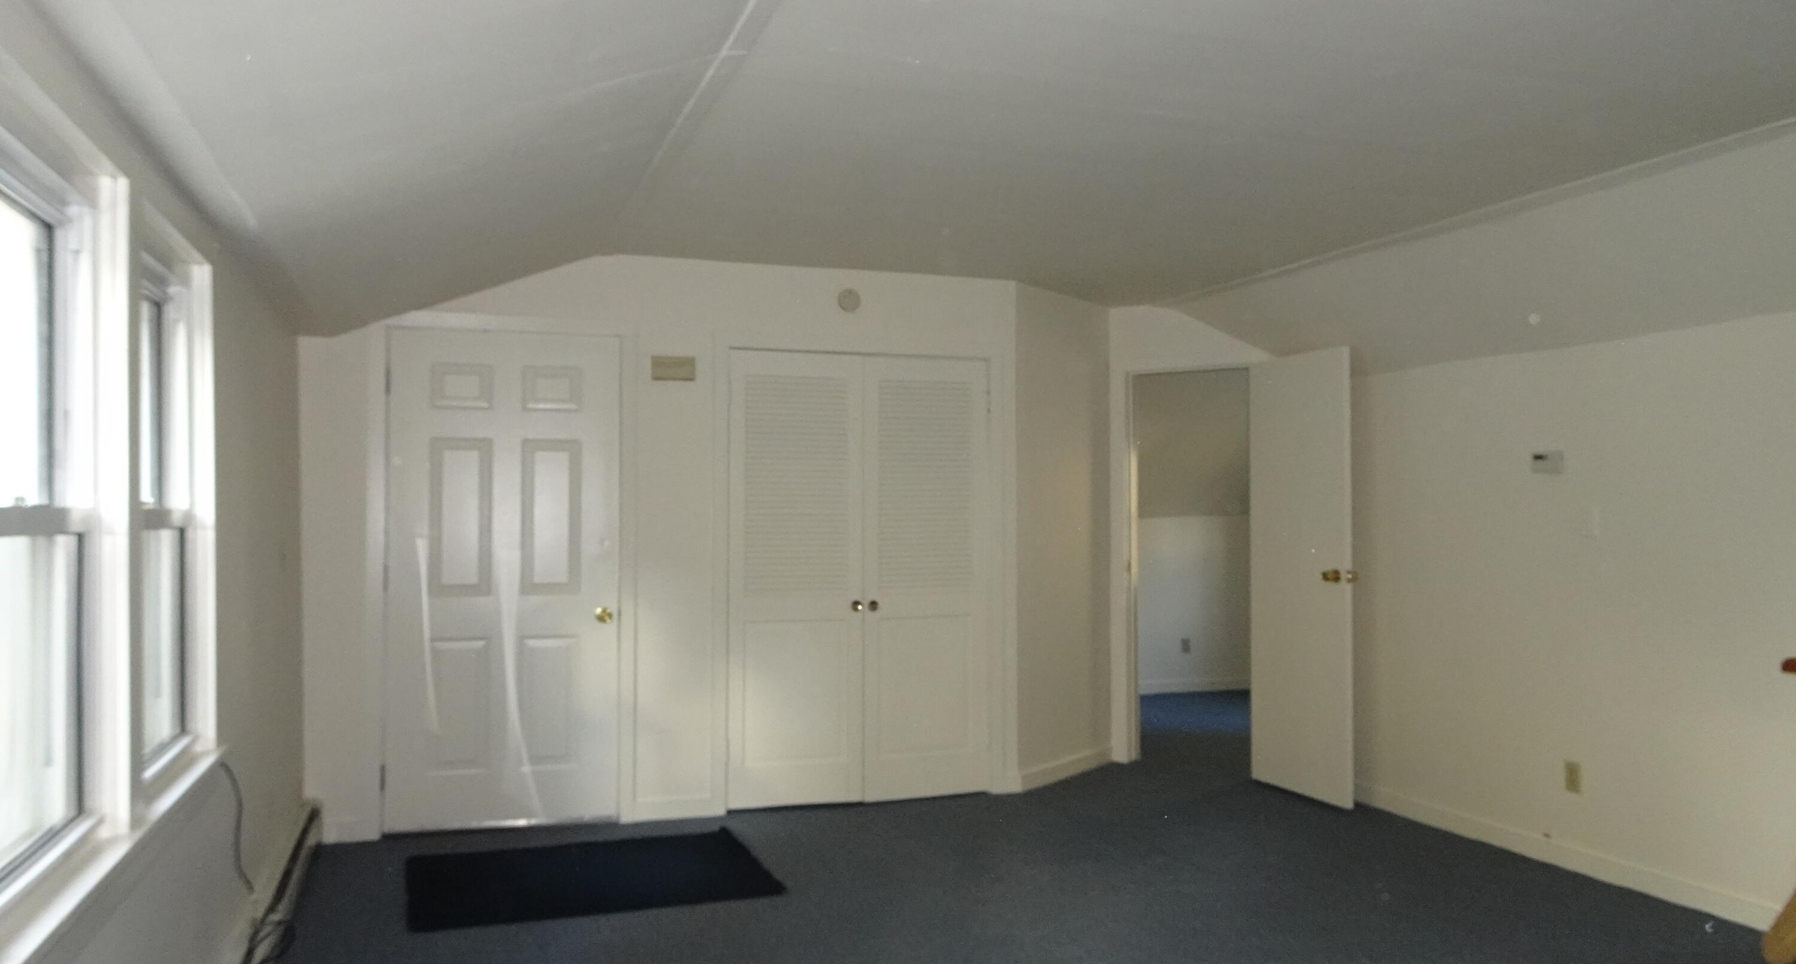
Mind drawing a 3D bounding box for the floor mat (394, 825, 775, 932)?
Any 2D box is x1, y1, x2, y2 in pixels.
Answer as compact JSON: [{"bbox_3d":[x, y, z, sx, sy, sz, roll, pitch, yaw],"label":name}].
[{"bbox_3d":[-1.111,1.407,4.489,1.218,0.012,0.900,1,-2,-21],"label":"floor mat"}]

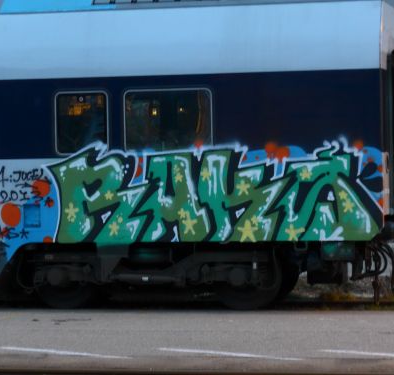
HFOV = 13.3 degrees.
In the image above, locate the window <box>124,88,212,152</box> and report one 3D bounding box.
[{"bbox_3d":[-0.364,-0.868,22.040,1.179,0.829,0.080,-1,1,13],"label":"window"}]

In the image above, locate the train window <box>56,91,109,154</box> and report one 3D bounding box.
[{"bbox_3d":[-1.502,-0.848,22.294,0.728,0.832,0.080,-1,1,13],"label":"train window"}]

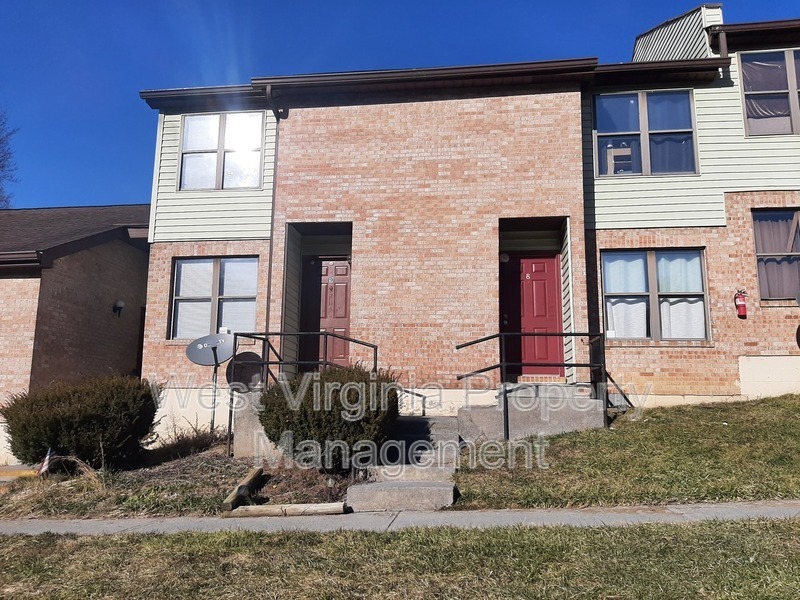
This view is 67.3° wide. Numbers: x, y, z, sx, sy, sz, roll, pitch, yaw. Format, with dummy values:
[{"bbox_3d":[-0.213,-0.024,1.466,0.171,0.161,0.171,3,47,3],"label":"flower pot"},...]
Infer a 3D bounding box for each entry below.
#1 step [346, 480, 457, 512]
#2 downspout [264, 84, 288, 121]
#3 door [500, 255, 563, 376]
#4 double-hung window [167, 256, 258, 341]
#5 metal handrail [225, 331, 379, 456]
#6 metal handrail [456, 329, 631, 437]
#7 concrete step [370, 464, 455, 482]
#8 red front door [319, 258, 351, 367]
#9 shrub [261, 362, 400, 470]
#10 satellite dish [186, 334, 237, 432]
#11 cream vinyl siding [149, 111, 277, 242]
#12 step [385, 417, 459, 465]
[{"bbox_3d":[0.037,2.280,7.007,1.240,0.260,0.400,0,-8,3],"label":"step"},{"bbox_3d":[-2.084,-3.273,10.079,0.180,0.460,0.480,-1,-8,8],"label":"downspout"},{"bbox_3d":[2.195,0.252,10.165,1.020,2.050,0.080,-1,-8,8],"label":"door"},{"bbox_3d":[-3.316,-0.043,10.737,1.620,1.500,0.120,-1,-8,8],"label":"double-hung window"},{"bbox_3d":[-1.302,1.400,8.883,2.116,1.732,1.038,0,-9,7],"label":"metal handrail"},{"bbox_3d":[1.804,1.240,8.517,1.986,1.422,1.038,0,-9,7],"label":"metal handrail"},{"bbox_3d":[0.114,2.117,7.368,1.158,0.170,0.329,0,-9,7],"label":"concrete step"},{"bbox_3d":[-1.224,0.305,10.637,0.960,2.030,0.080,-1,-8,8],"label":"red front door"},{"bbox_3d":[-0.883,1.494,7.561,1.717,1.268,1.397,0,-9,7],"label":"shrub"},{"bbox_3d":[-3.002,1.301,9.483,0.818,1.579,0.599,3,-10,-14],"label":"satellite dish"},{"bbox_3d":[-3.415,-2.276,11.017,2.400,2.450,0.080,-1,-8,8],"label":"cream vinyl siding"},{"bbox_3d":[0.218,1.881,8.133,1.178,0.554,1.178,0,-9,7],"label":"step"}]

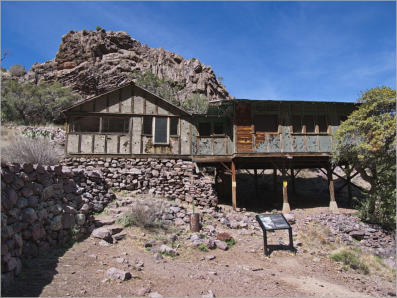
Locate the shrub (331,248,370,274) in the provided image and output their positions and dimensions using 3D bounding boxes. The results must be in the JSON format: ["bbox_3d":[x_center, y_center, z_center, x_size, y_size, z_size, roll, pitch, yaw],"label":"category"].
[{"bbox_3d":[4.059,3.024,7.400,1.000,0.550,0.800,1,-6,0],"label":"shrub"}]

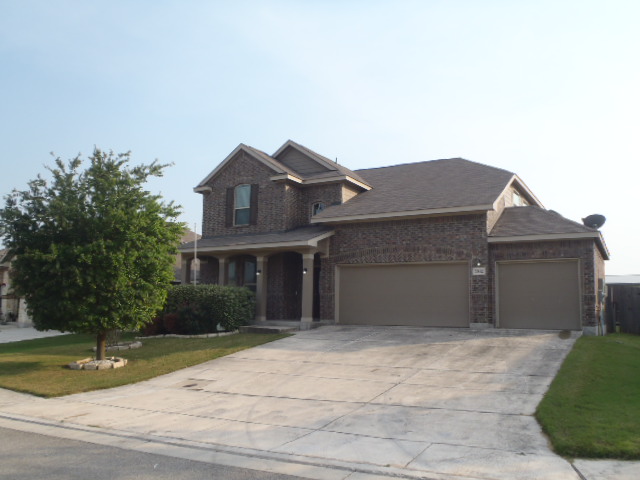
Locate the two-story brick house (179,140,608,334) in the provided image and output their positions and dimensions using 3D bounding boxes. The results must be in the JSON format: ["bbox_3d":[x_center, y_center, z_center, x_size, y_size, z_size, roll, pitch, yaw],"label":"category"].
[{"bbox_3d":[3.610,-0.370,23.860,16.500,8.320,13.400,-3,-8,30],"label":"two-story brick house"}]

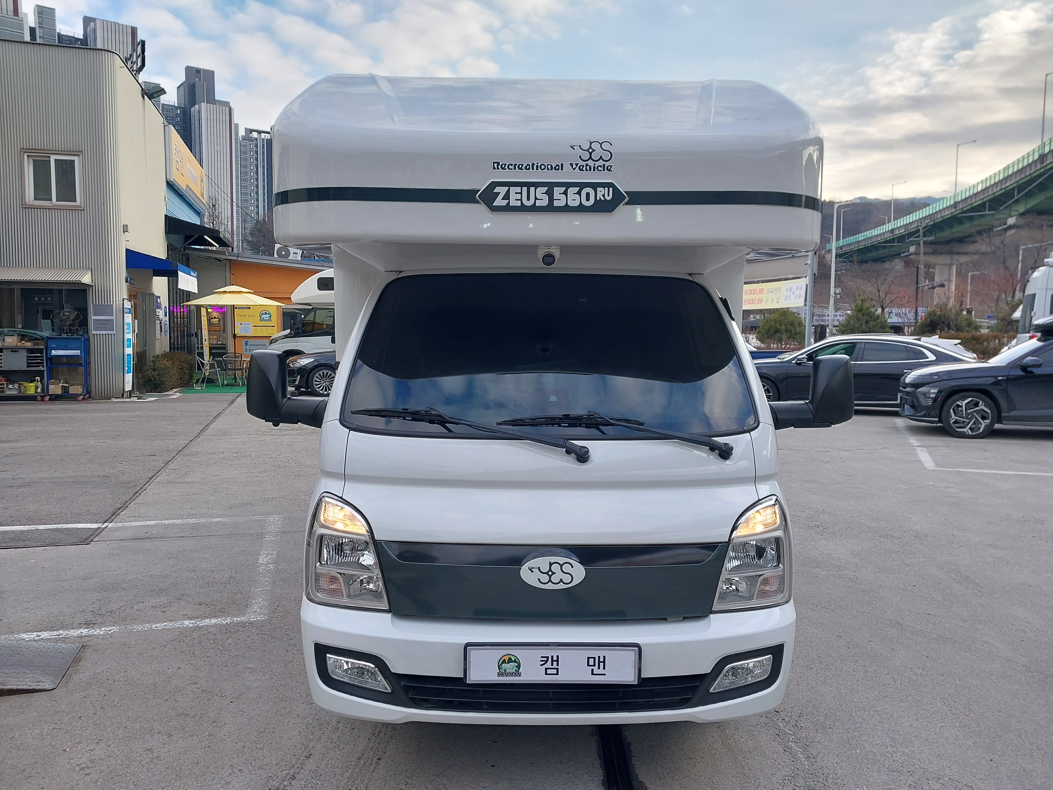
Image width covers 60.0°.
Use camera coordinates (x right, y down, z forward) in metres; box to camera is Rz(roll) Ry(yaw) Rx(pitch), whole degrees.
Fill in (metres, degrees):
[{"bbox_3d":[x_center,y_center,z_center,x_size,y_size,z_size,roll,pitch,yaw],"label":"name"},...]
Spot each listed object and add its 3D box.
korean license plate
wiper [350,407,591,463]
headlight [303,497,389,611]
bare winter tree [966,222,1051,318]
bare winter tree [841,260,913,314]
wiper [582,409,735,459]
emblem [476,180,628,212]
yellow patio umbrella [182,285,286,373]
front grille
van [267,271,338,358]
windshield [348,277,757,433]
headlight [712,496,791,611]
[{"bbox_3d":[0.080,0.822,2.795,0.530,0.120,0.025,0,-4,0],"label":"korean license plate"},{"bbox_3d":[-0.216,0.125,3.163,0.900,0.090,0.070,10,-30,16],"label":"wiper"},{"bbox_3d":[-0.602,0.508,3.029,0.334,0.336,0.290,0,5,0],"label":"headlight"},{"bbox_3d":[23.575,-5.059,44.730,4.200,6.540,4.200,0,5,0],"label":"bare winter tree"},{"bbox_3d":[19.806,-4.984,51.760,4.000,5.250,4.000,0,5,0],"label":"bare winter tree"},{"bbox_3d":[0.310,0.143,3.123,0.844,0.090,0.070,8,-31,-5],"label":"wiper"},{"bbox_3d":[0.090,-0.694,3.205,0.526,0.120,0.030,0,5,0],"label":"emblem"},{"bbox_3d":[-7.205,-1.472,22.557,2.600,2.510,2.600,0,5,0],"label":"yellow patio umbrella"},{"bbox_3d":[0.079,0.928,2.872,0.976,0.125,0.100,0,5,0],"label":"front grille"},{"bbox_3d":[-4.088,-1.965,25.616,6.600,3.050,2.250,-1,5,-18],"label":"van"},{"bbox_3d":[0.082,-0.171,3.417,1.500,0.790,0.210,1,-35,0],"label":"windshield"},{"bbox_3d":[0.756,0.514,3.029,0.336,0.333,0.290,0,5,0],"label":"headlight"}]

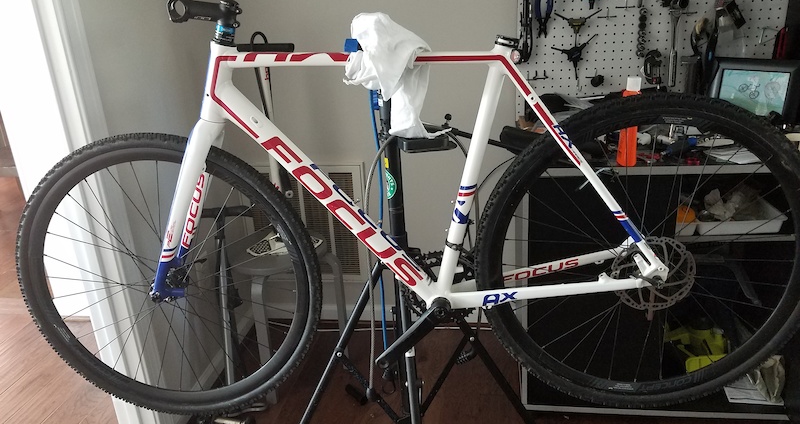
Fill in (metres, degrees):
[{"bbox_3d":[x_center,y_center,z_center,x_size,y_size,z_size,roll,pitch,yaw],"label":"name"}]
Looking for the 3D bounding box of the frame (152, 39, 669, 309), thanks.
[{"bbox_3d":[-0.021,-0.078,1.218,1.060,0.585,0.150,-3,18,7],"label":"frame"}]

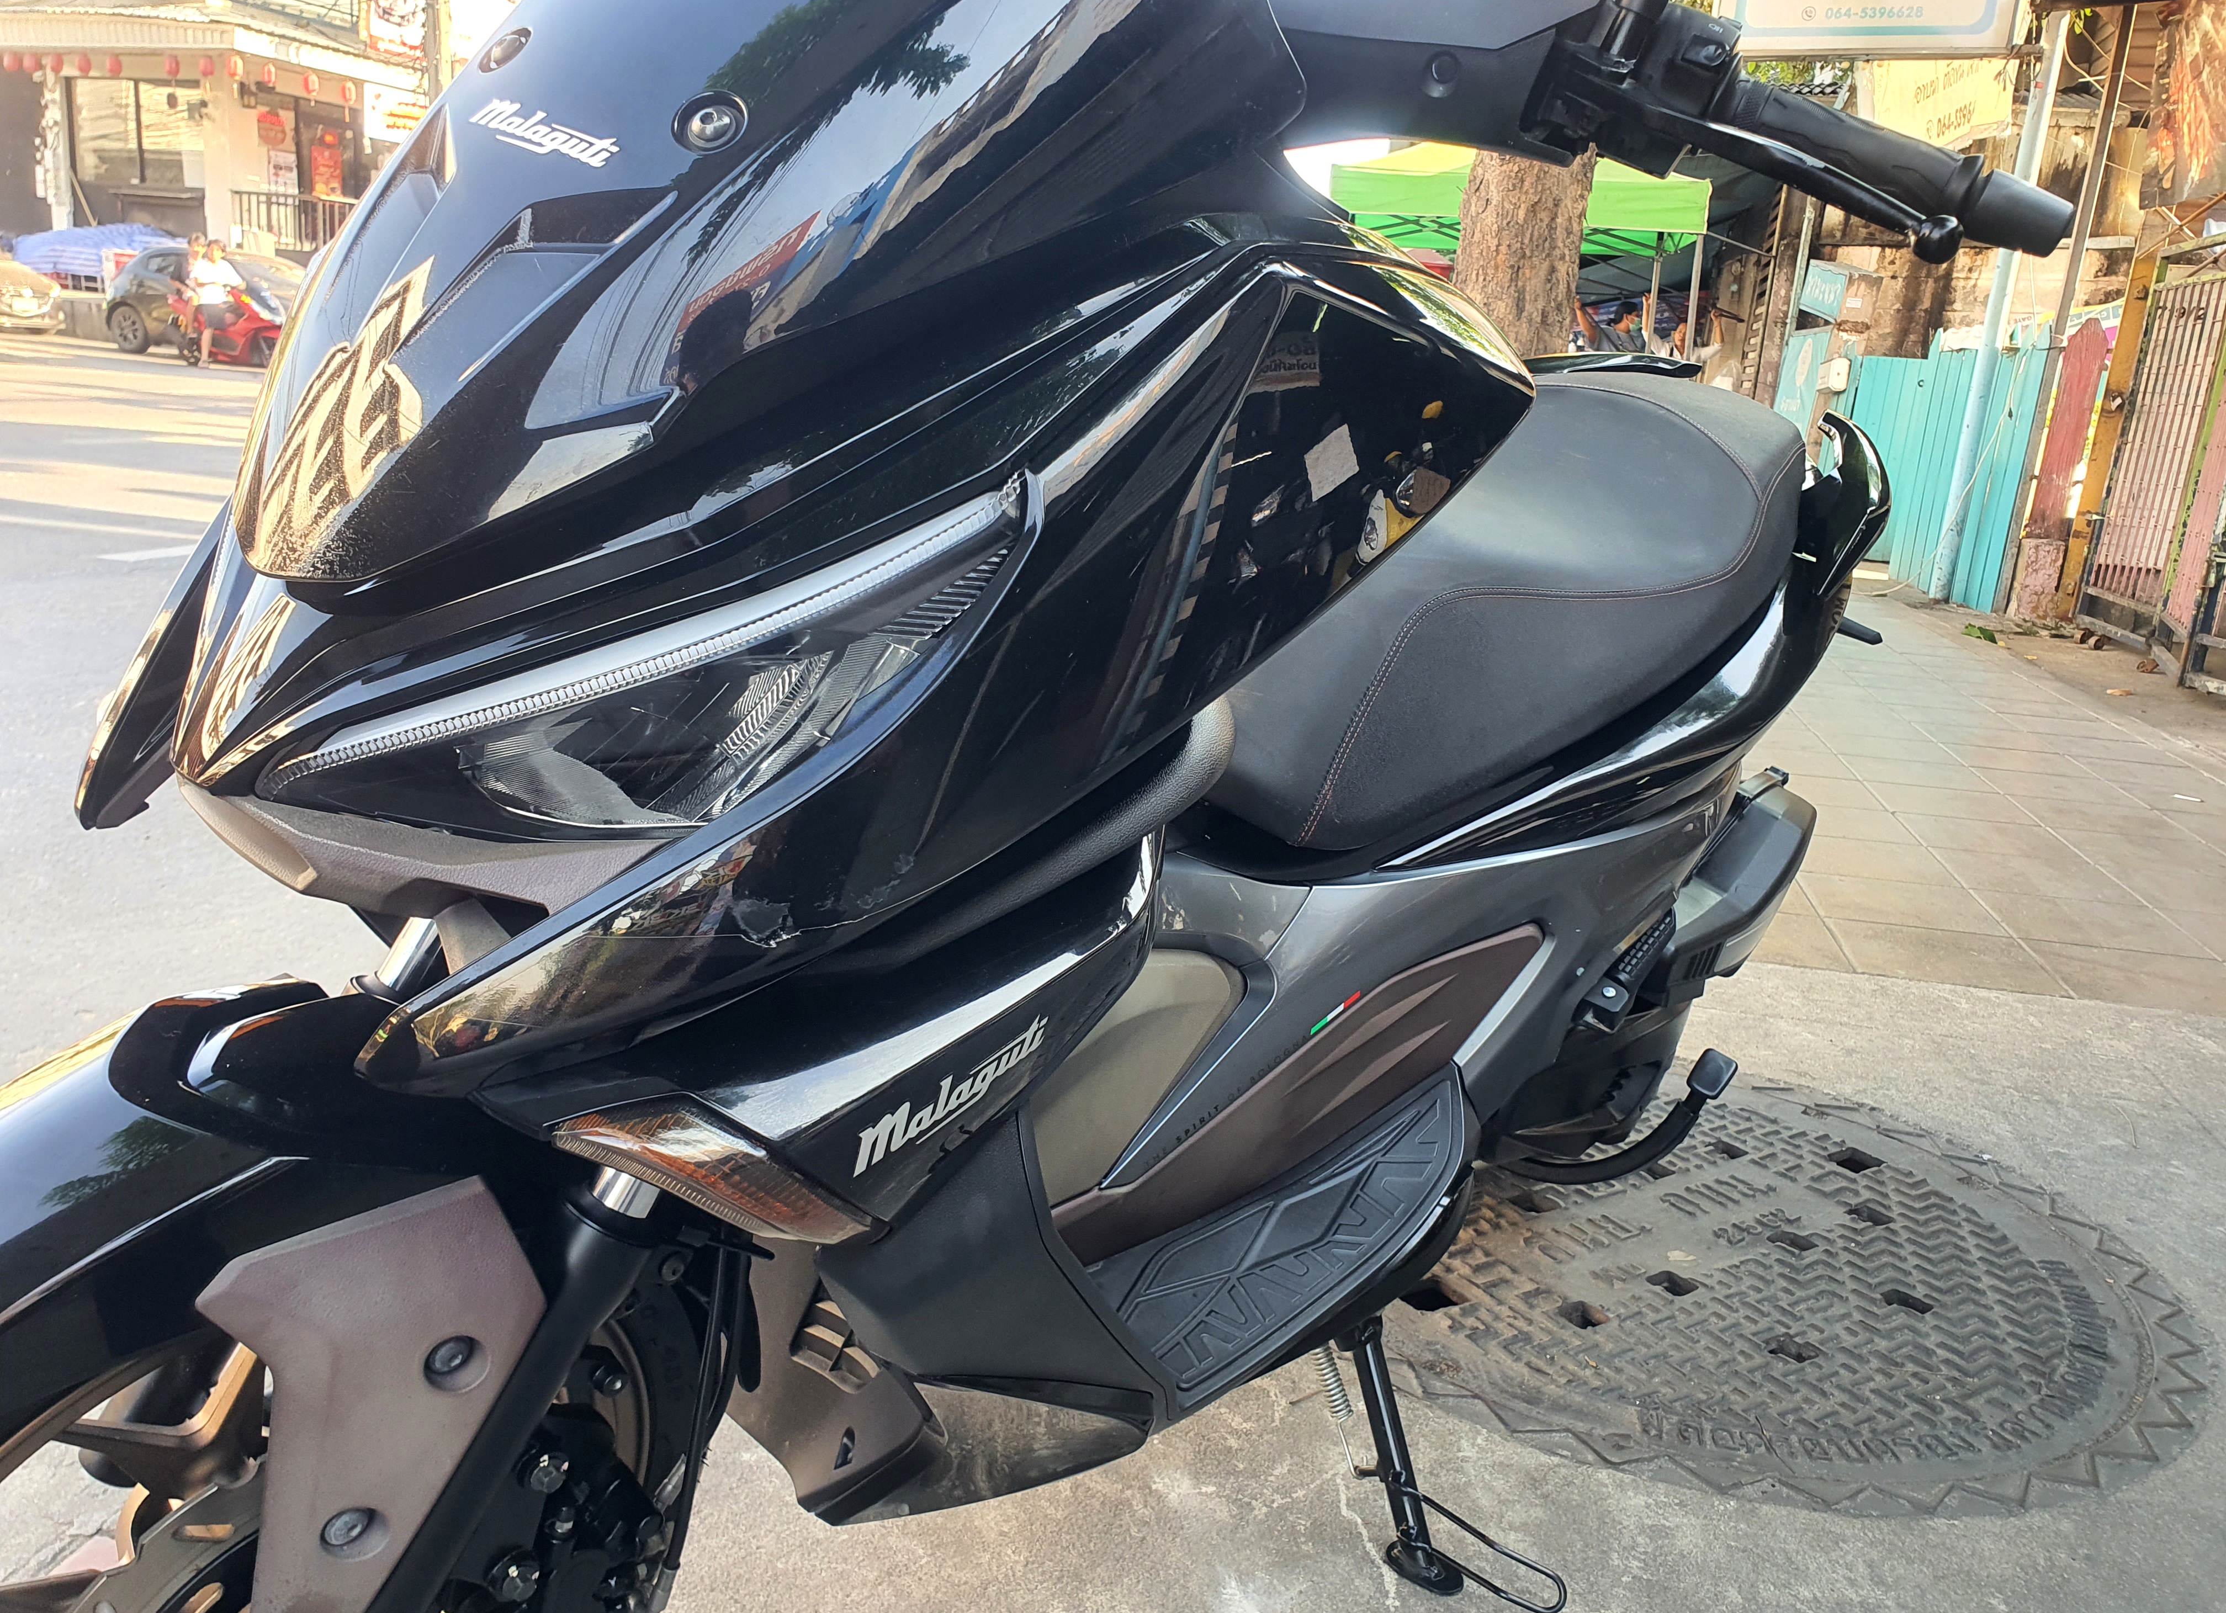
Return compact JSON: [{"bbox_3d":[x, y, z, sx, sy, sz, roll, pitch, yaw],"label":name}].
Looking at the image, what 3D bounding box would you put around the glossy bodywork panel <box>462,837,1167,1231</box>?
[{"bbox_3d":[-0.120,0.100,0.781,0.319,0.216,0.124,-3,28,-34],"label":"glossy bodywork panel"}]

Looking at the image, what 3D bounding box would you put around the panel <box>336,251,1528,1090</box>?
[{"bbox_3d":[0.007,-0.103,0.813,0.721,0.278,0.165,-23,43,-37],"label":"panel"}]

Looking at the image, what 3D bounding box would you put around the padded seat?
[{"bbox_3d":[0.301,-0.217,1.438,0.330,0.280,0.820,29,27,31],"label":"padded seat"}]

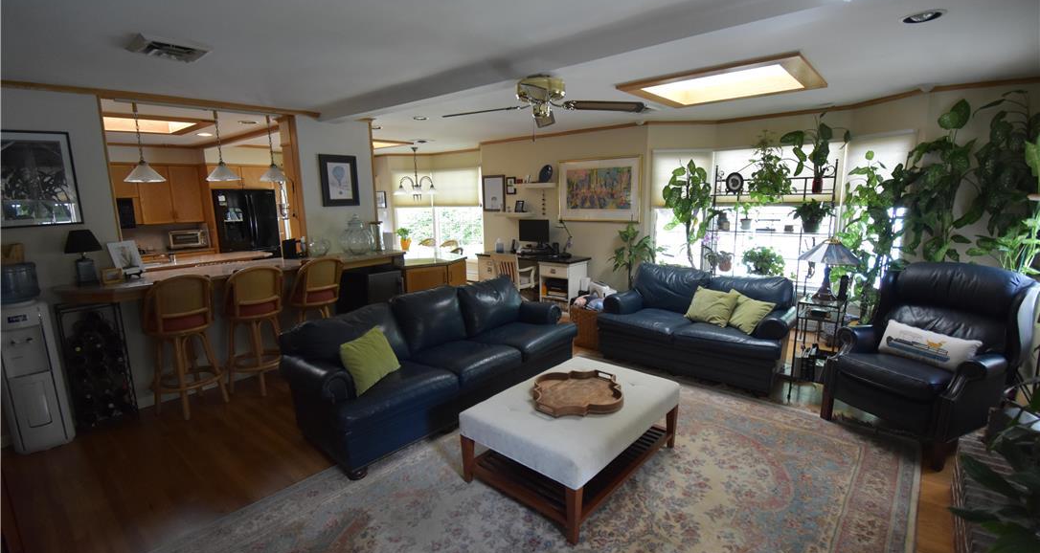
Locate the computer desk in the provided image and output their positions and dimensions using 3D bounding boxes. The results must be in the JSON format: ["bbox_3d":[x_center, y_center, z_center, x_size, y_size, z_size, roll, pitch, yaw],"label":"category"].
[{"bbox_3d":[0.173,0.060,6.715,1.740,0.745,0.600,7,13,38],"label":"computer desk"}]

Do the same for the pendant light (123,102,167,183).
[{"bbox_3d":[-2.942,-1.030,3.341,0.275,0.600,0.275,7,13,38],"label":"pendant light"}]

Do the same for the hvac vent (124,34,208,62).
[{"bbox_3d":[-1.822,-1.167,2.245,0.370,0.060,0.280,9,14,41],"label":"hvac vent"}]

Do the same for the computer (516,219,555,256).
[{"bbox_3d":[0.189,-0.541,5.900,0.480,0.400,0.220,5,11,30],"label":"computer"}]

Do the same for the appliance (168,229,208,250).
[{"bbox_3d":[-5.219,-0.602,6.809,0.300,0.260,0.435,9,14,41],"label":"appliance"}]

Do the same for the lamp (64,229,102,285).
[{"bbox_3d":[-3.000,-0.131,2.985,0.180,0.385,0.180,7,13,38],"label":"lamp"}]

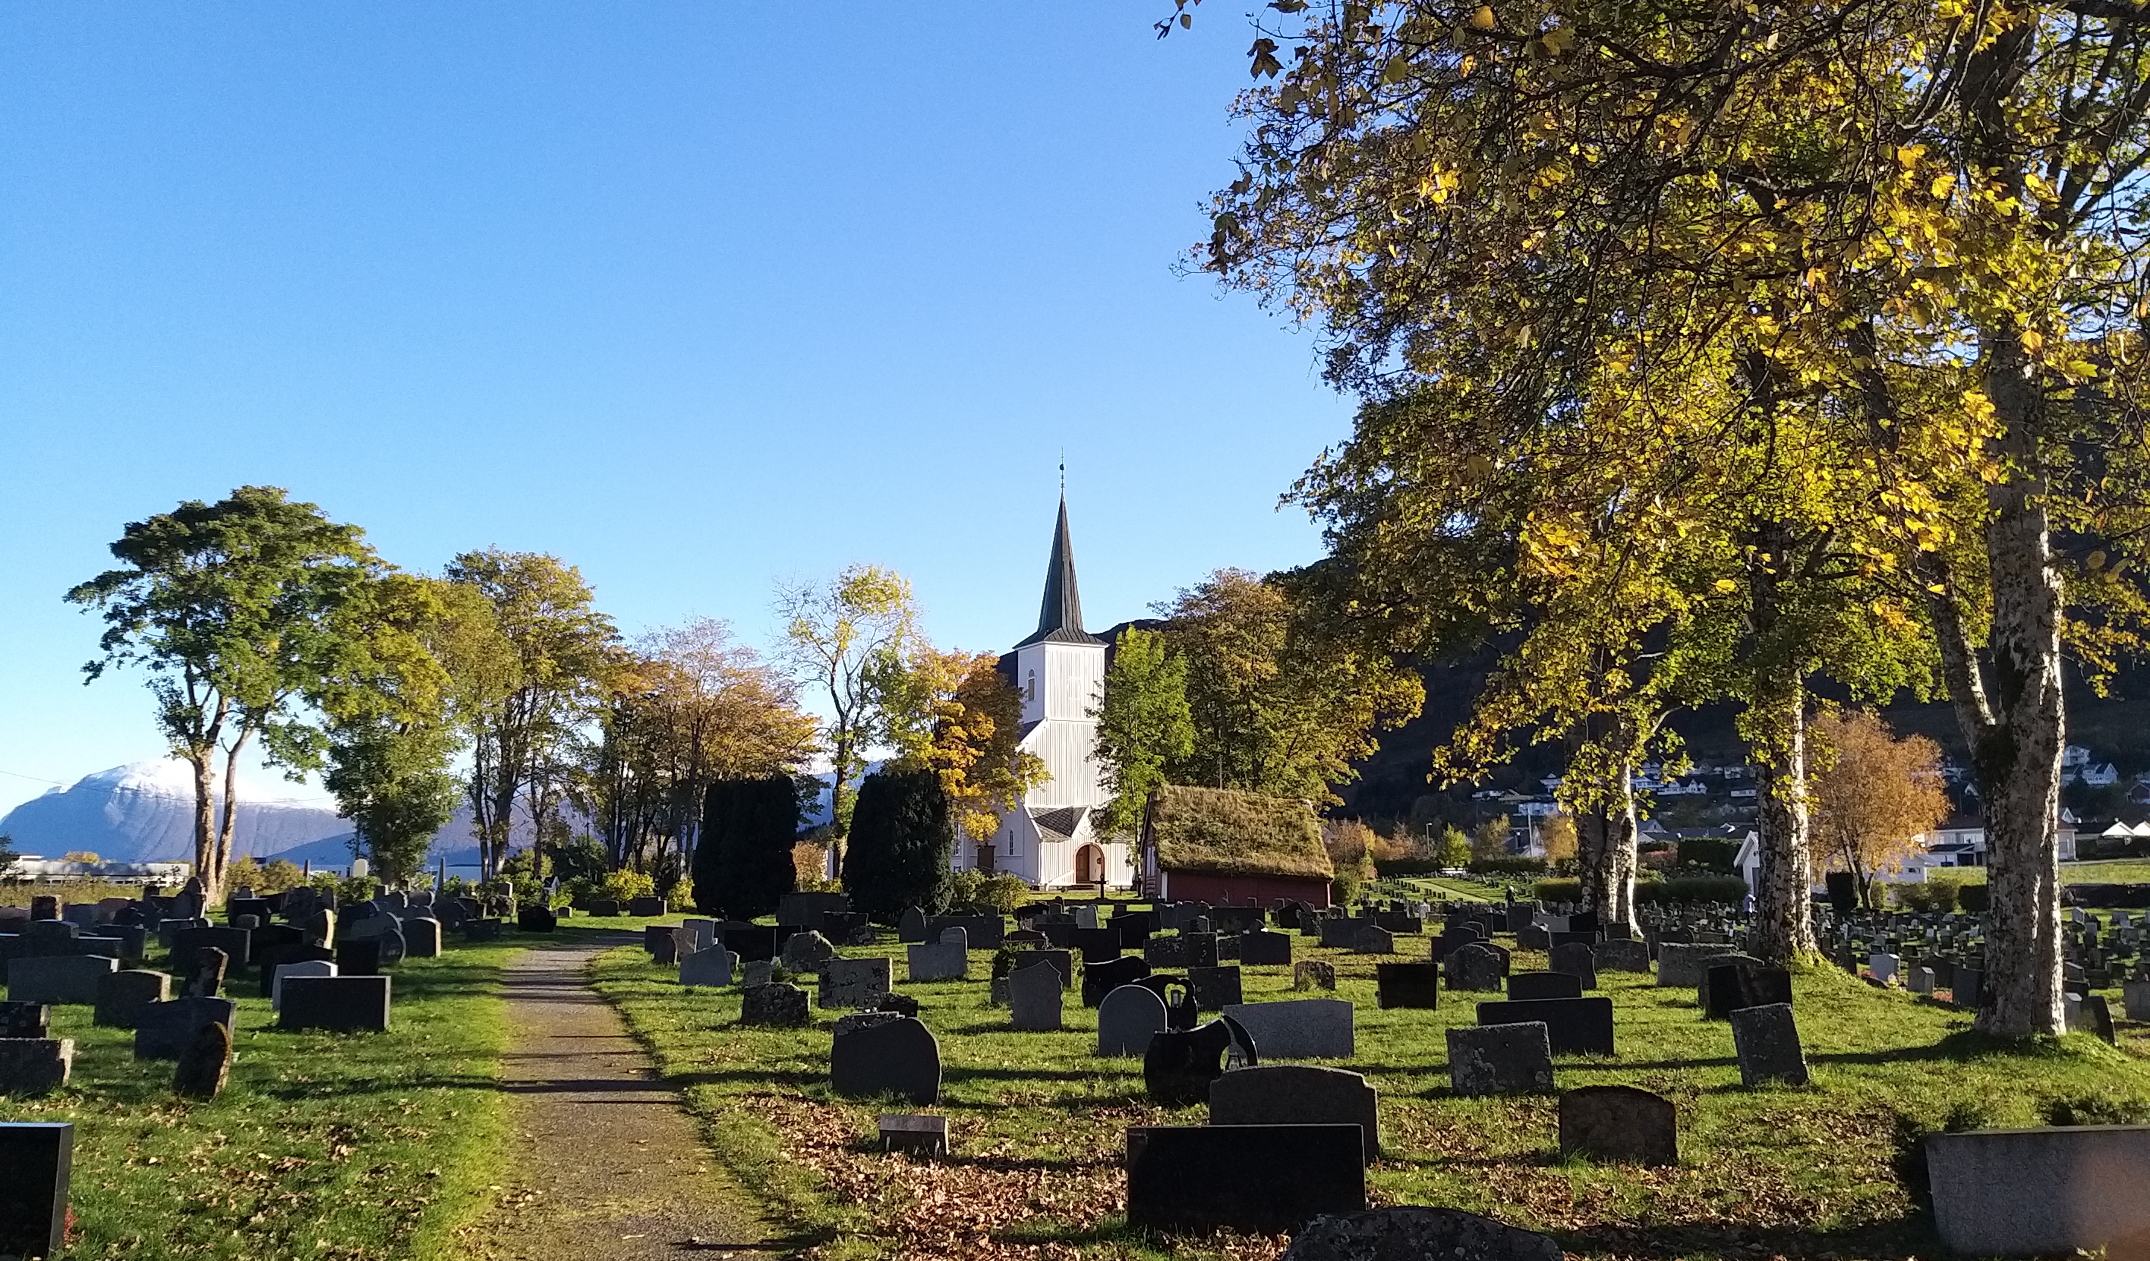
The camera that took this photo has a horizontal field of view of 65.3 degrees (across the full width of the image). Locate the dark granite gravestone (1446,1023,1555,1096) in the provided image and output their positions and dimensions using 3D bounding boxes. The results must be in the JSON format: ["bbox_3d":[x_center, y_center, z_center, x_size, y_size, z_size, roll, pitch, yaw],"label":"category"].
[{"bbox_3d":[2.898,2.946,11.537,0.701,0.457,0.140,-5,-8,-1],"label":"dark granite gravestone"}]

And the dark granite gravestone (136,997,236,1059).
[{"bbox_3d":[-7.136,3.218,13.528,0.762,0.488,0.120,0,-8,0],"label":"dark granite gravestone"}]

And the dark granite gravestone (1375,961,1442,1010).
[{"bbox_3d":[3.571,3.820,18.018,0.665,0.511,0.140,0,-8,0],"label":"dark granite gravestone"}]

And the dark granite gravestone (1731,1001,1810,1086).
[{"bbox_3d":[5.300,3.157,12.792,0.445,0.567,0.130,-10,-10,14],"label":"dark granite gravestone"}]

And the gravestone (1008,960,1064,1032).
[{"bbox_3d":[-0.378,3.616,16.609,0.524,0.669,0.140,-1,-8,3],"label":"gravestone"}]

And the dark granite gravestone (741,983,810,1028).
[{"bbox_3d":[-2.893,3.635,16.306,0.642,0.414,0.150,0,-8,0],"label":"dark granite gravestone"}]

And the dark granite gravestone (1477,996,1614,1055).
[{"bbox_3d":[3.859,3.263,13.818,1.095,0.478,0.130,0,-8,0],"label":"dark granite gravestone"}]

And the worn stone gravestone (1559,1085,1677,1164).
[{"bbox_3d":[2.881,2.637,8.980,0.620,0.407,0.140,0,-8,0],"label":"worn stone gravestone"}]

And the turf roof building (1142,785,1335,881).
[{"bbox_3d":[6.330,8.570,66.550,6.800,4.500,6.200,1,-8,-6],"label":"turf roof building"}]

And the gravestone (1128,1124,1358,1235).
[{"bbox_3d":[0.735,2.384,7.321,1.025,0.460,0.120,0,-8,2],"label":"gravestone"}]

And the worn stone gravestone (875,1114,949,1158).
[{"bbox_3d":[-0.916,2.875,9.550,0.370,0.210,0.210,0,-8,3],"label":"worn stone gravestone"}]

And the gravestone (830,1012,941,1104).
[{"bbox_3d":[-1.244,2.842,11.152,0.722,0.590,0.140,0,-8,0],"label":"gravestone"}]

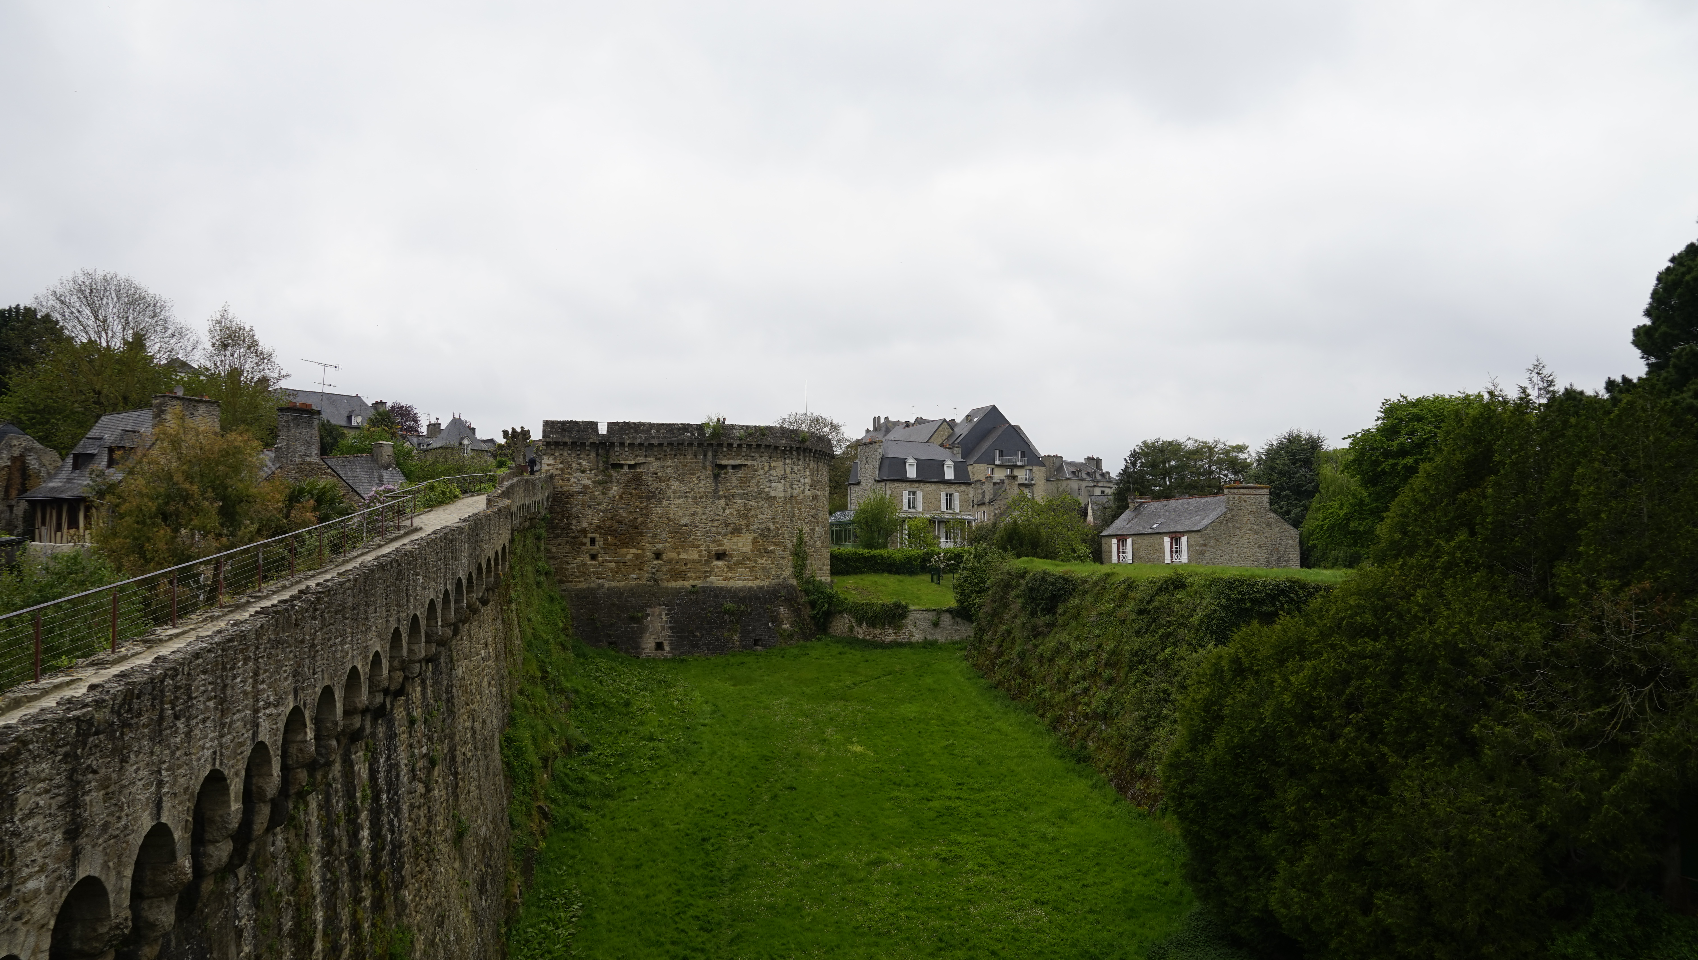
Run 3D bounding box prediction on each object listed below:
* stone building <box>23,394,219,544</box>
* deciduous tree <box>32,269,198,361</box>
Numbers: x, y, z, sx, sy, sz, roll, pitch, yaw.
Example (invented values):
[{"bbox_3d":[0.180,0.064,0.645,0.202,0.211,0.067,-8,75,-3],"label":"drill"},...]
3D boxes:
[{"bbox_3d":[-27.880,-0.100,44.070,5.800,6.500,5.700,-2,-3,25],"label":"stone building"},{"bbox_3d":[-59.700,-8.880,92.630,12.400,16.500,12.400,2,-4,-33],"label":"deciduous tree"}]

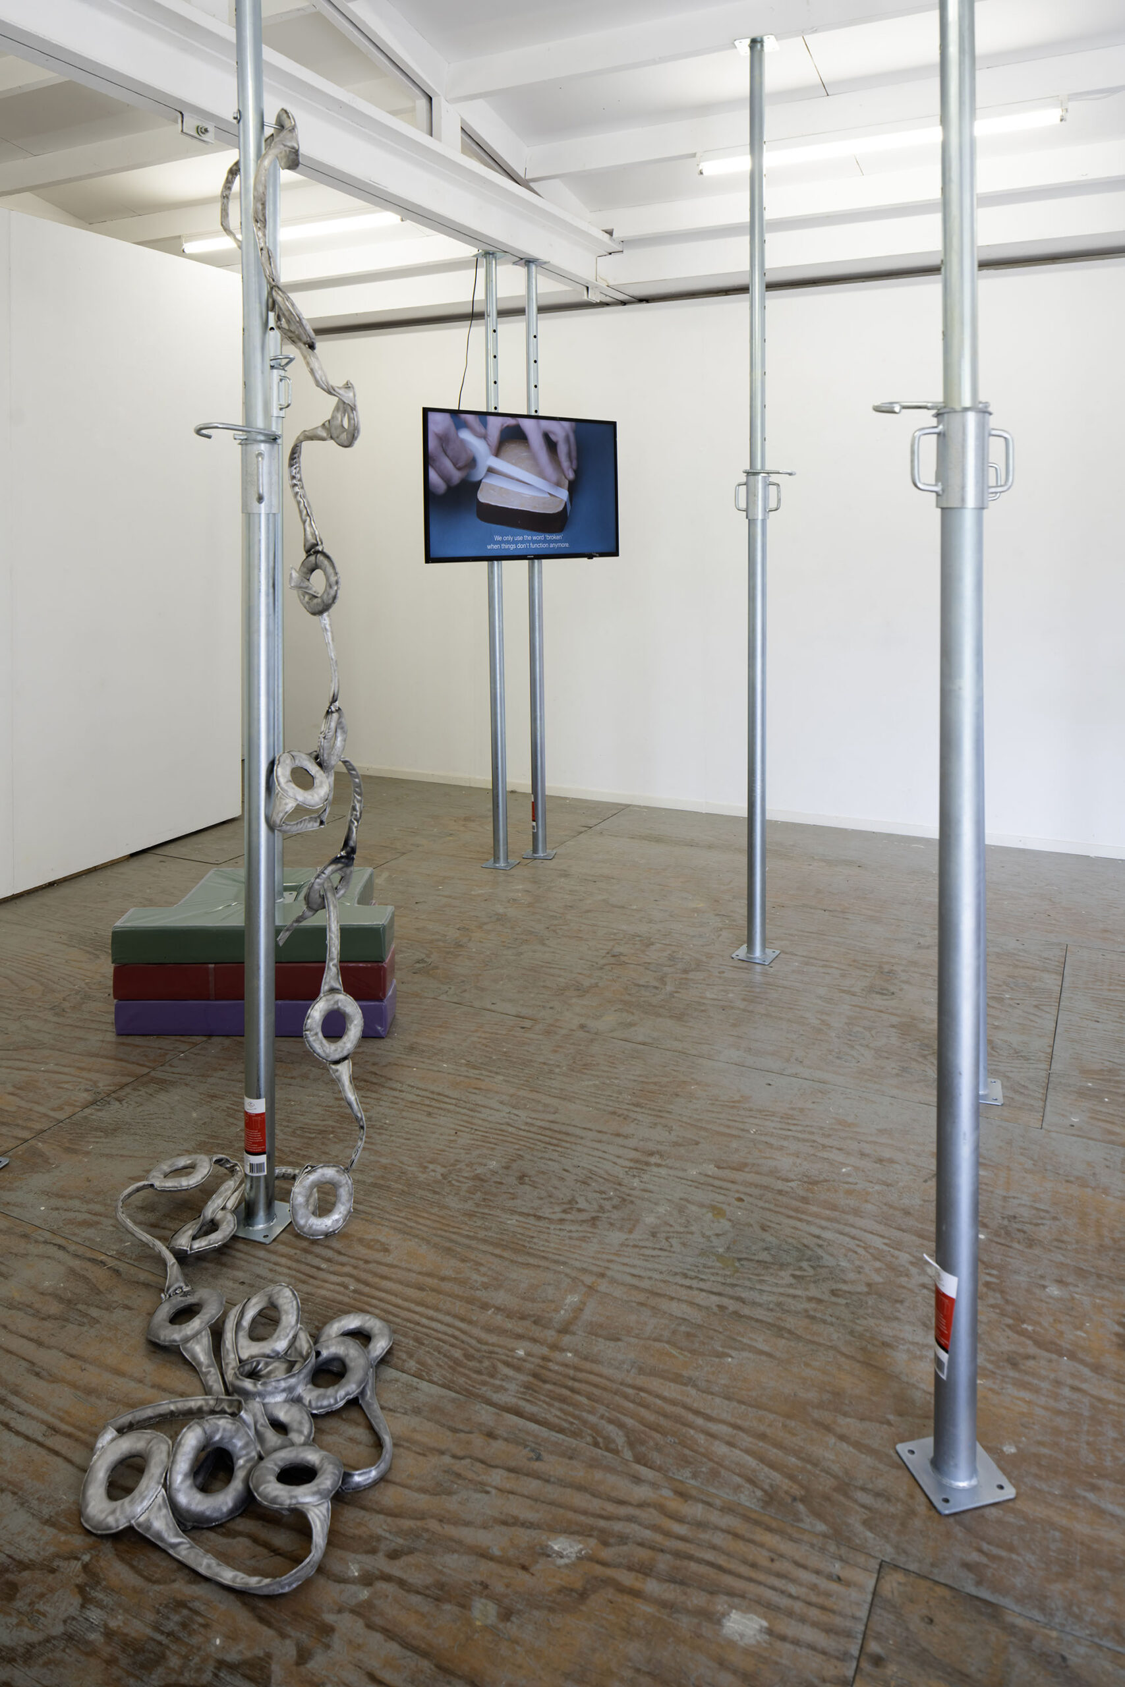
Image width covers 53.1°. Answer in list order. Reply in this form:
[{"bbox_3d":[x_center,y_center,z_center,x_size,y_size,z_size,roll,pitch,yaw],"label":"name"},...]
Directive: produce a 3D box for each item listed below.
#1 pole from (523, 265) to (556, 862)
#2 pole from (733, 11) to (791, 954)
[{"bbox_3d":[-0.106,-1.134,4.500,0.130,2.390,0.130,-1,1,12],"label":"pole"},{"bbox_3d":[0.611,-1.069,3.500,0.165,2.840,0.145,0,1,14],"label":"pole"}]

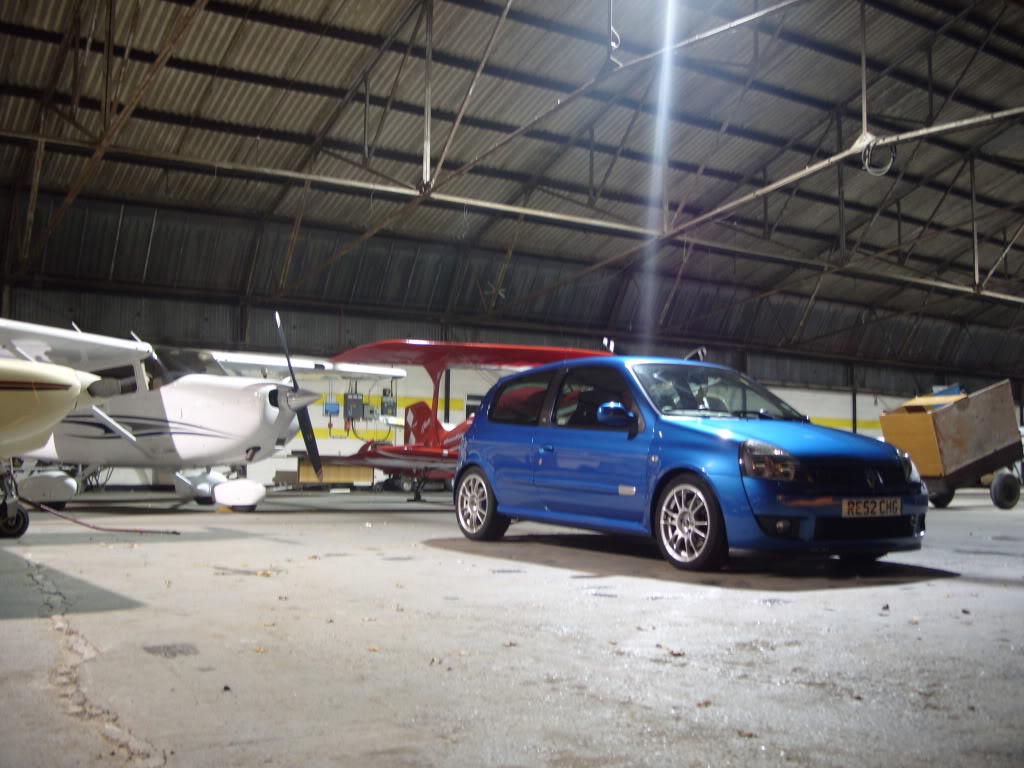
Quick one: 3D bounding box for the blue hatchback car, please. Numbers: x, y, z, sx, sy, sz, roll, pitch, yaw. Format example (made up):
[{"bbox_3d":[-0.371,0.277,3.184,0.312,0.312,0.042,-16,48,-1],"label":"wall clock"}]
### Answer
[{"bbox_3d":[1.063,0.504,7.549,1.710,1.410,3.810,3,-5,-32],"label":"blue hatchback car"}]

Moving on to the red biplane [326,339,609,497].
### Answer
[{"bbox_3d":[0.080,0.638,14.052,6.100,2.003,5.686,4,-5,-38],"label":"red biplane"}]

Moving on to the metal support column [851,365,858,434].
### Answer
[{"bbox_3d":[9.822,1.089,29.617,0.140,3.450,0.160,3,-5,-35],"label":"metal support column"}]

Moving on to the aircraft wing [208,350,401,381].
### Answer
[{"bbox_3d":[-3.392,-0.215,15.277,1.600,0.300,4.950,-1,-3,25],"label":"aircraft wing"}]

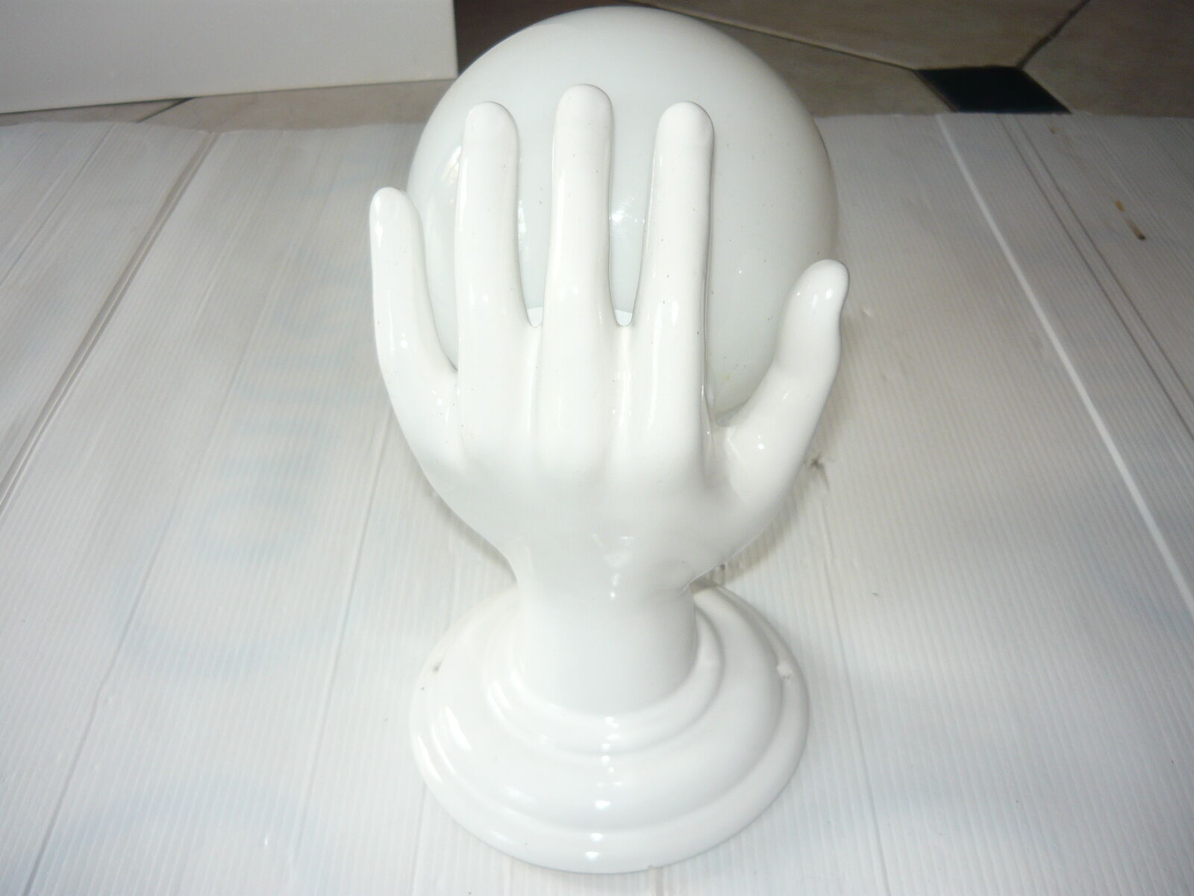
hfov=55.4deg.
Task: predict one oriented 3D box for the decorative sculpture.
[{"bbox_3d":[0.007,-0.023,0.373,0.148,0.206,0.239,0,40,0],"label":"decorative sculpture"}]

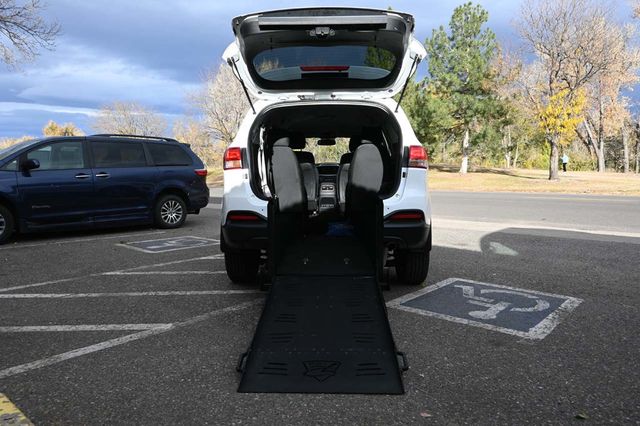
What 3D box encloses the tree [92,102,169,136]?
[{"bbox_3d":[-20.970,-8.186,47.383,7.700,8.010,7.400,0,6,0],"label":"tree"}]

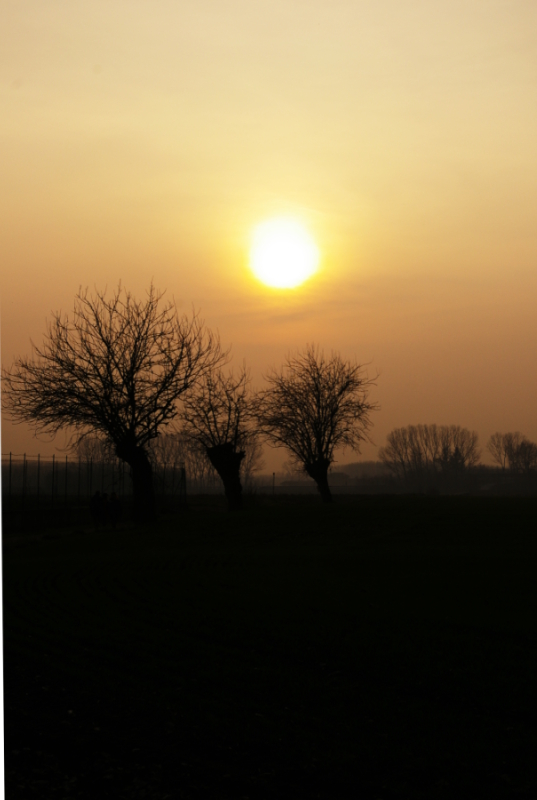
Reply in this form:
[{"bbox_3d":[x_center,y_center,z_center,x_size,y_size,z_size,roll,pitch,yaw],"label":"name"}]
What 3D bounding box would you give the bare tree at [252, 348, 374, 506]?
[{"bbox_3d":[4.700,2.350,167.000,12.200,15.800,12.200,0,-3,0],"label":"bare tree"}]

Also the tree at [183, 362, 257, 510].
[{"bbox_3d":[-3.550,2.717,121.000,5.500,10.600,5.500,0,-3,0],"label":"tree"}]

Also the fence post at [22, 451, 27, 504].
[{"bbox_3d":[-10.360,3.401,71.000,0.090,2.300,0.090,0,-3,0],"label":"fence post"}]

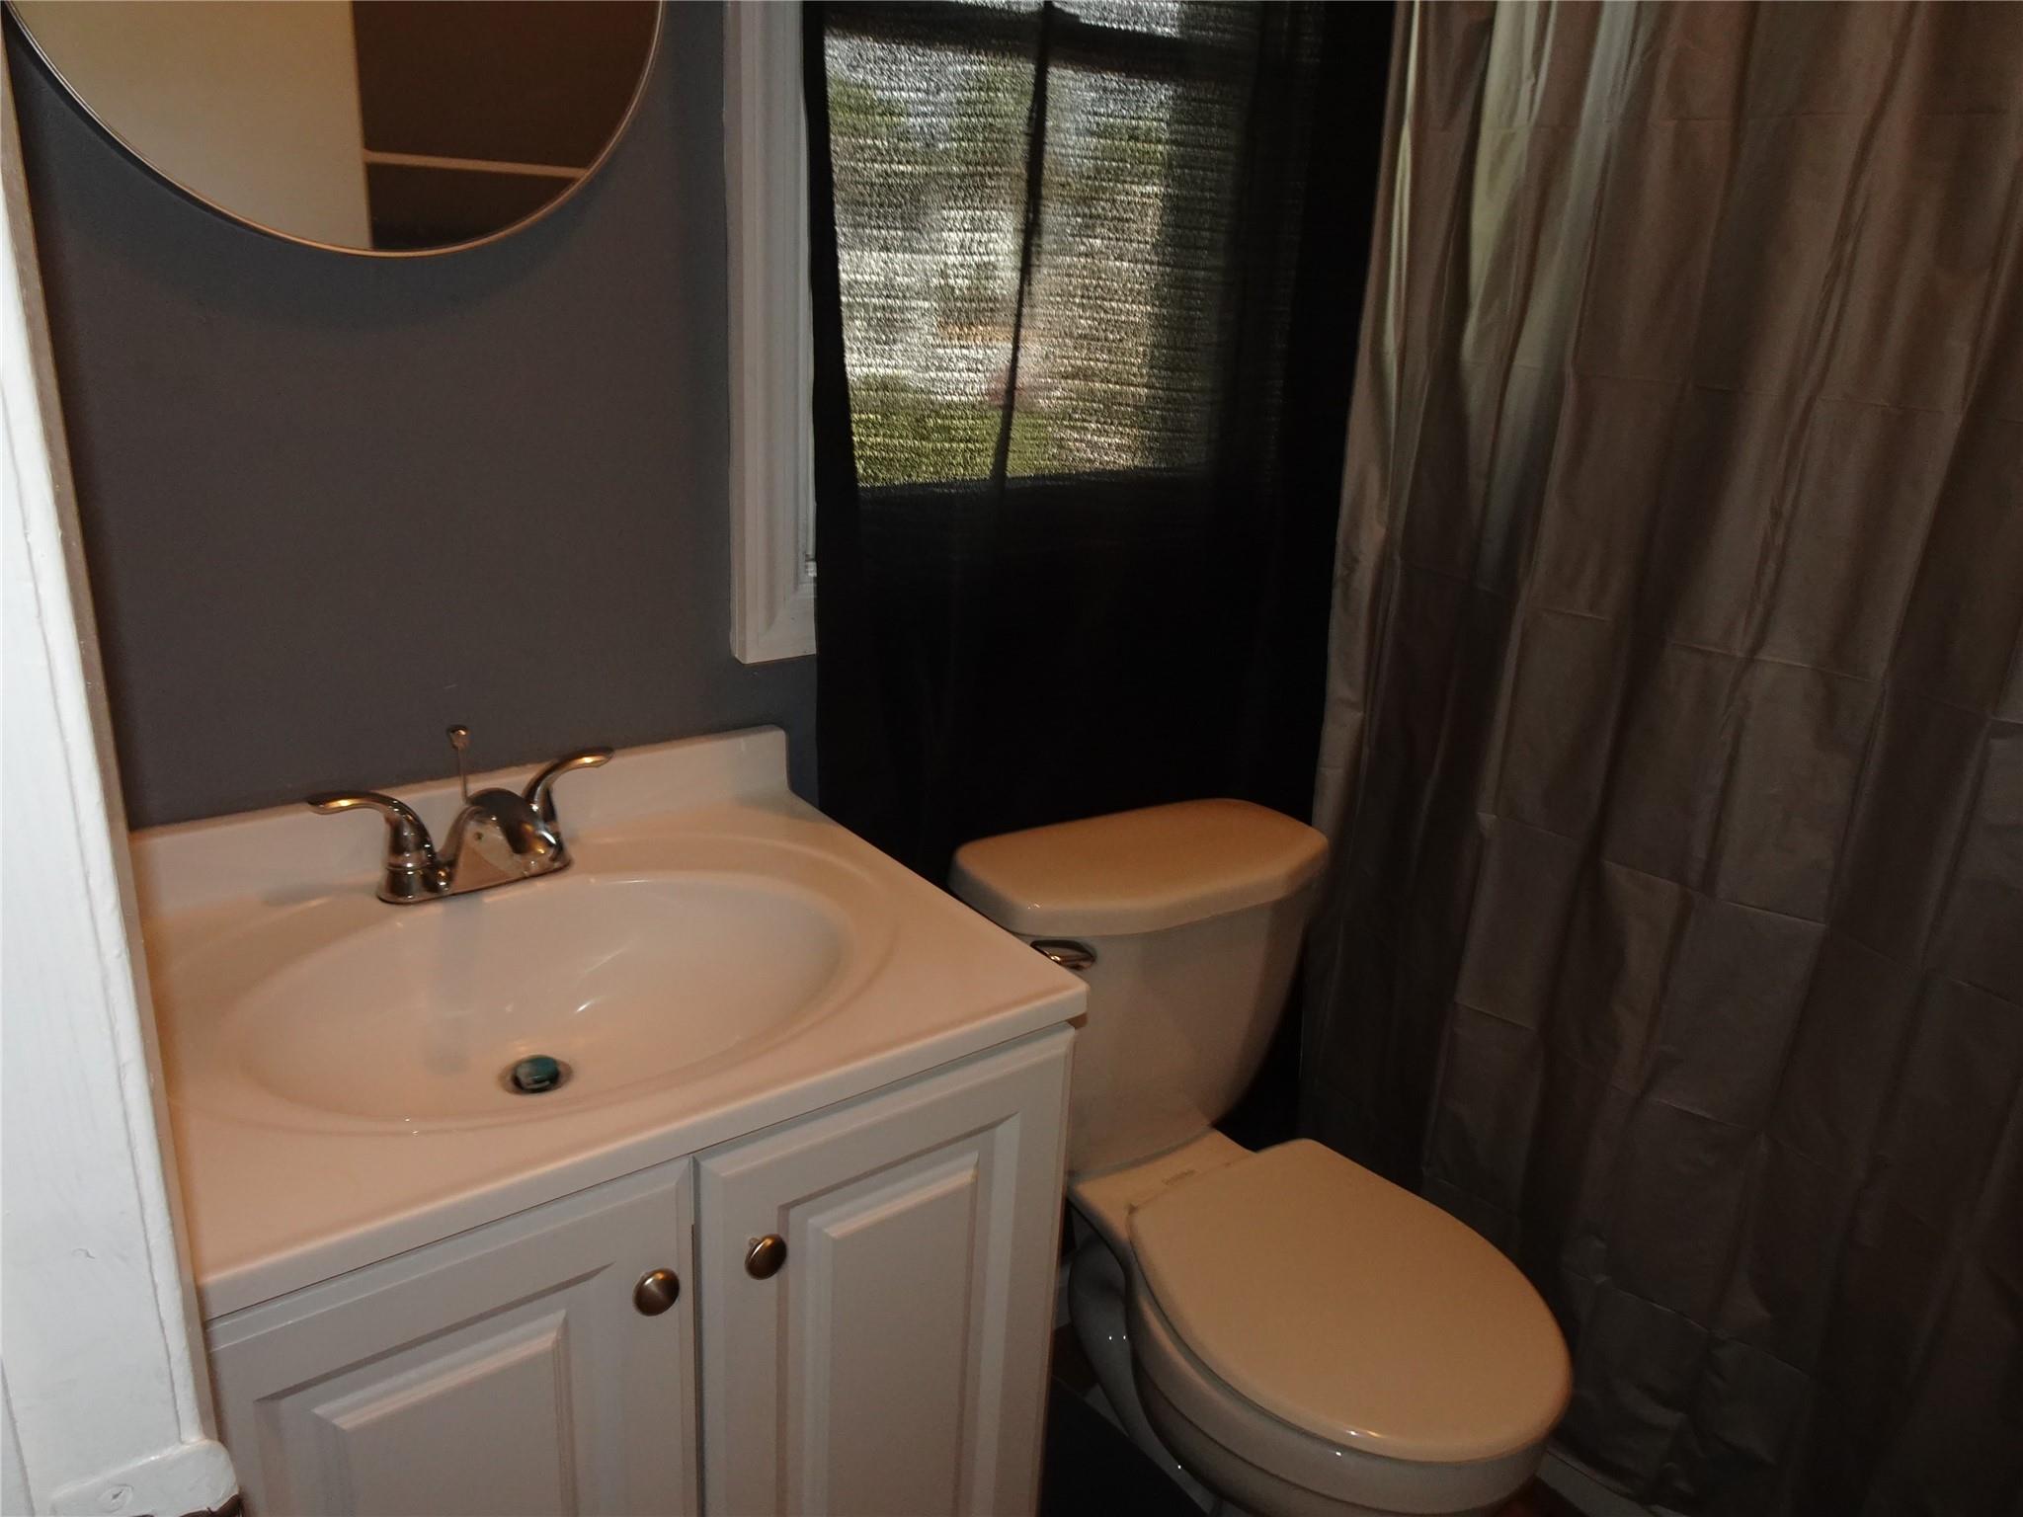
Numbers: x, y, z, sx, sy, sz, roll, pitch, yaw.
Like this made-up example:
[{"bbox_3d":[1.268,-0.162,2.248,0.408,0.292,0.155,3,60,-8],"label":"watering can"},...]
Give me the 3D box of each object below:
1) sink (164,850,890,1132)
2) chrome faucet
[{"bbox_3d":[-0.346,0.214,1.071,0.520,0.140,0.365,-12,25,-36],"label":"sink"},{"bbox_3d":[-0.412,0.056,1.120,0.242,0.125,0.150,-12,25,-36],"label":"chrome faucet"}]

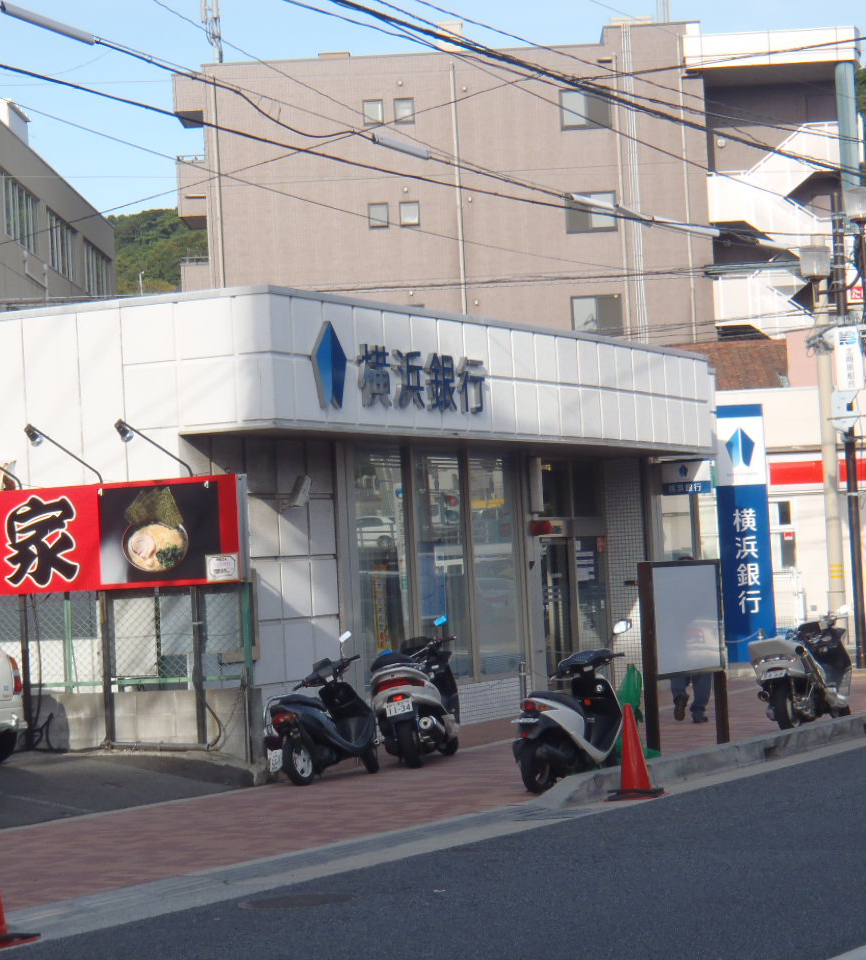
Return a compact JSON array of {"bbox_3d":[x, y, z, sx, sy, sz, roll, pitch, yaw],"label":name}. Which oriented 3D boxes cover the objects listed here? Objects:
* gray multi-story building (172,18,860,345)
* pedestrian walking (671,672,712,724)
[{"bbox_3d":[2.817,-4.206,74.965,19.410,16.679,14.000,-3,-2,1],"label":"gray multi-story building"},{"bbox_3d":[2.629,1.609,24.376,0.520,1.690,0.500,-4,-2,26],"label":"pedestrian walking"}]

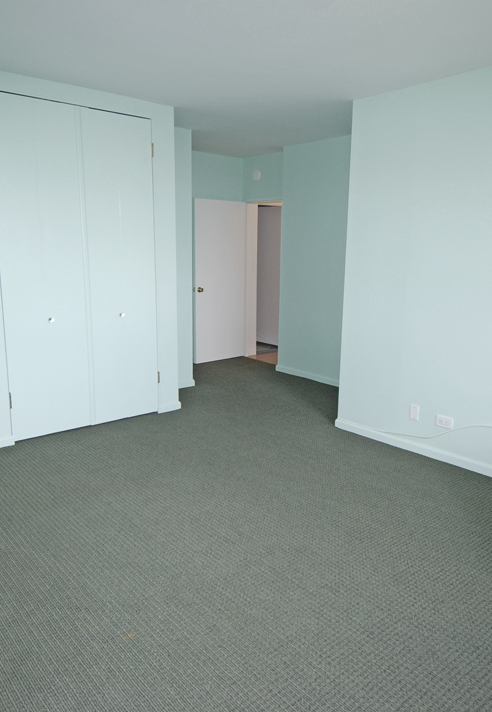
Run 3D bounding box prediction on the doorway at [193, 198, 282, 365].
[{"bbox_3d":[-0.007,-0.858,6.489,0.860,2.040,0.850,-10,16,-41],"label":"doorway"}]

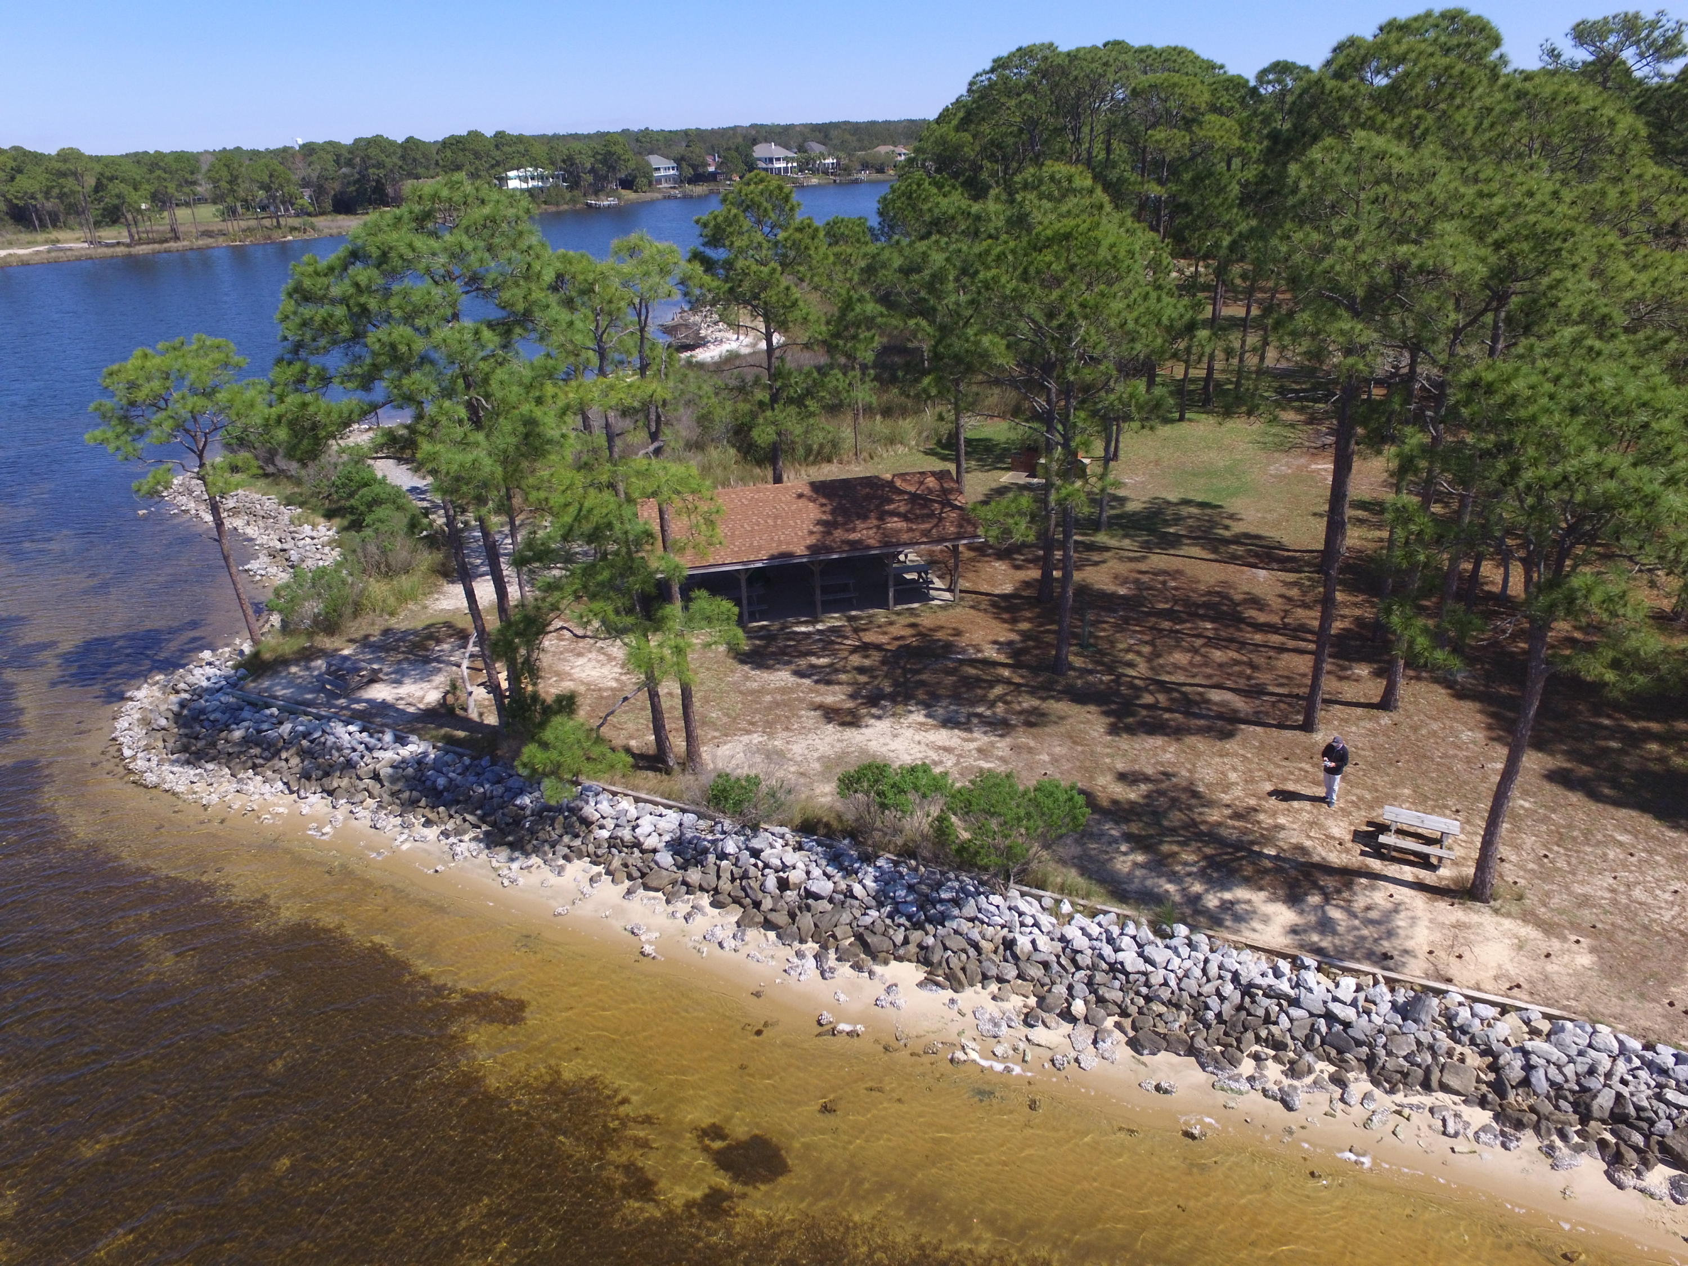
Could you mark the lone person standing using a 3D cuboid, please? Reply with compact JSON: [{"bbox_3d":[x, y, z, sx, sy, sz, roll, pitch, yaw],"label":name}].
[{"bbox_3d":[11.712,3.277,23.228,0.580,1.800,0.460,14,32,29],"label":"lone person standing"}]

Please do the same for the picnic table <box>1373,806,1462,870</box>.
[{"bbox_3d":[12.853,4.521,21.857,1.520,0.780,1.380,13,31,26],"label":"picnic table"}]

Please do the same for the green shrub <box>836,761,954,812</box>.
[{"bbox_3d":[1.203,3.931,23.144,2.727,1.521,2.046,-2,28,0],"label":"green shrub"}]

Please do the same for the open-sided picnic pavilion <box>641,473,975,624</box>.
[{"bbox_3d":[-1.519,-3.754,35.868,11.400,3.550,8.300,-6,28,-7],"label":"open-sided picnic pavilion"}]

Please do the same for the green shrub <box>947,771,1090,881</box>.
[{"bbox_3d":[3.851,4.266,21.578,3.019,2.176,2.475,-2,28,0],"label":"green shrub"}]

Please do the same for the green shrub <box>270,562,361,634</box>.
[{"bbox_3d":[-18.184,-1.171,33.601,2.737,2.354,2.463,-18,31,-27],"label":"green shrub"}]

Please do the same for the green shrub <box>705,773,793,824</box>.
[{"bbox_3d":[-2.301,4.022,23.666,2.075,1.143,1.494,-2,28,0],"label":"green shrub"}]

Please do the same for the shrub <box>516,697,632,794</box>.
[{"bbox_3d":[-6.855,2.897,24.873,2.787,2.365,2.452,-2,28,0],"label":"shrub"}]

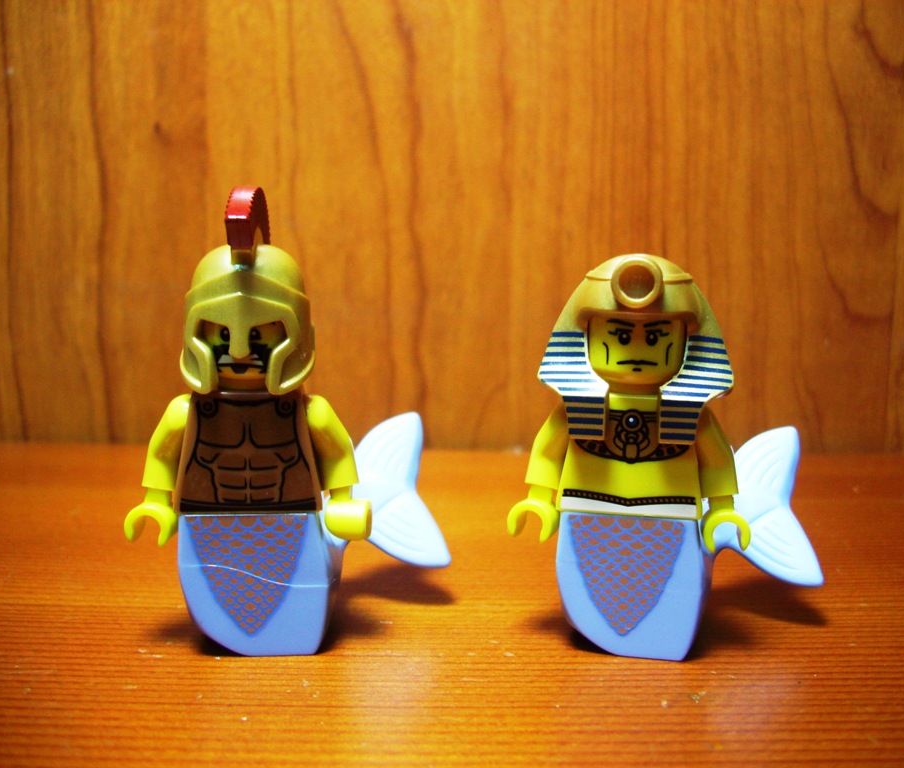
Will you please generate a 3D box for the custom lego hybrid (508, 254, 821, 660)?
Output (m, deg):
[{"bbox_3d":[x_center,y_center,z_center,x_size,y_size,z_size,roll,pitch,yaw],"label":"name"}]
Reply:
[{"bbox_3d":[0.025,0.008,0.108,0.037,0.045,0.018,3,10,9],"label":"custom lego hybrid"}]

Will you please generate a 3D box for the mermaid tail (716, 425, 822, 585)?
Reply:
[{"bbox_3d":[0.037,0.014,0.111,0.014,0.019,0.006,3,10,9],"label":"mermaid tail"}]

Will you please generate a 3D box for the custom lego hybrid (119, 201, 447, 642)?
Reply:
[{"bbox_3d":[-0.018,0.004,0.107,0.037,0.051,0.018,0,10,-7],"label":"custom lego hybrid"}]

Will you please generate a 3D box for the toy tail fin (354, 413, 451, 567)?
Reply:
[{"bbox_3d":[-0.007,0.013,0.114,0.014,0.019,0.006,0,10,-7],"label":"toy tail fin"}]

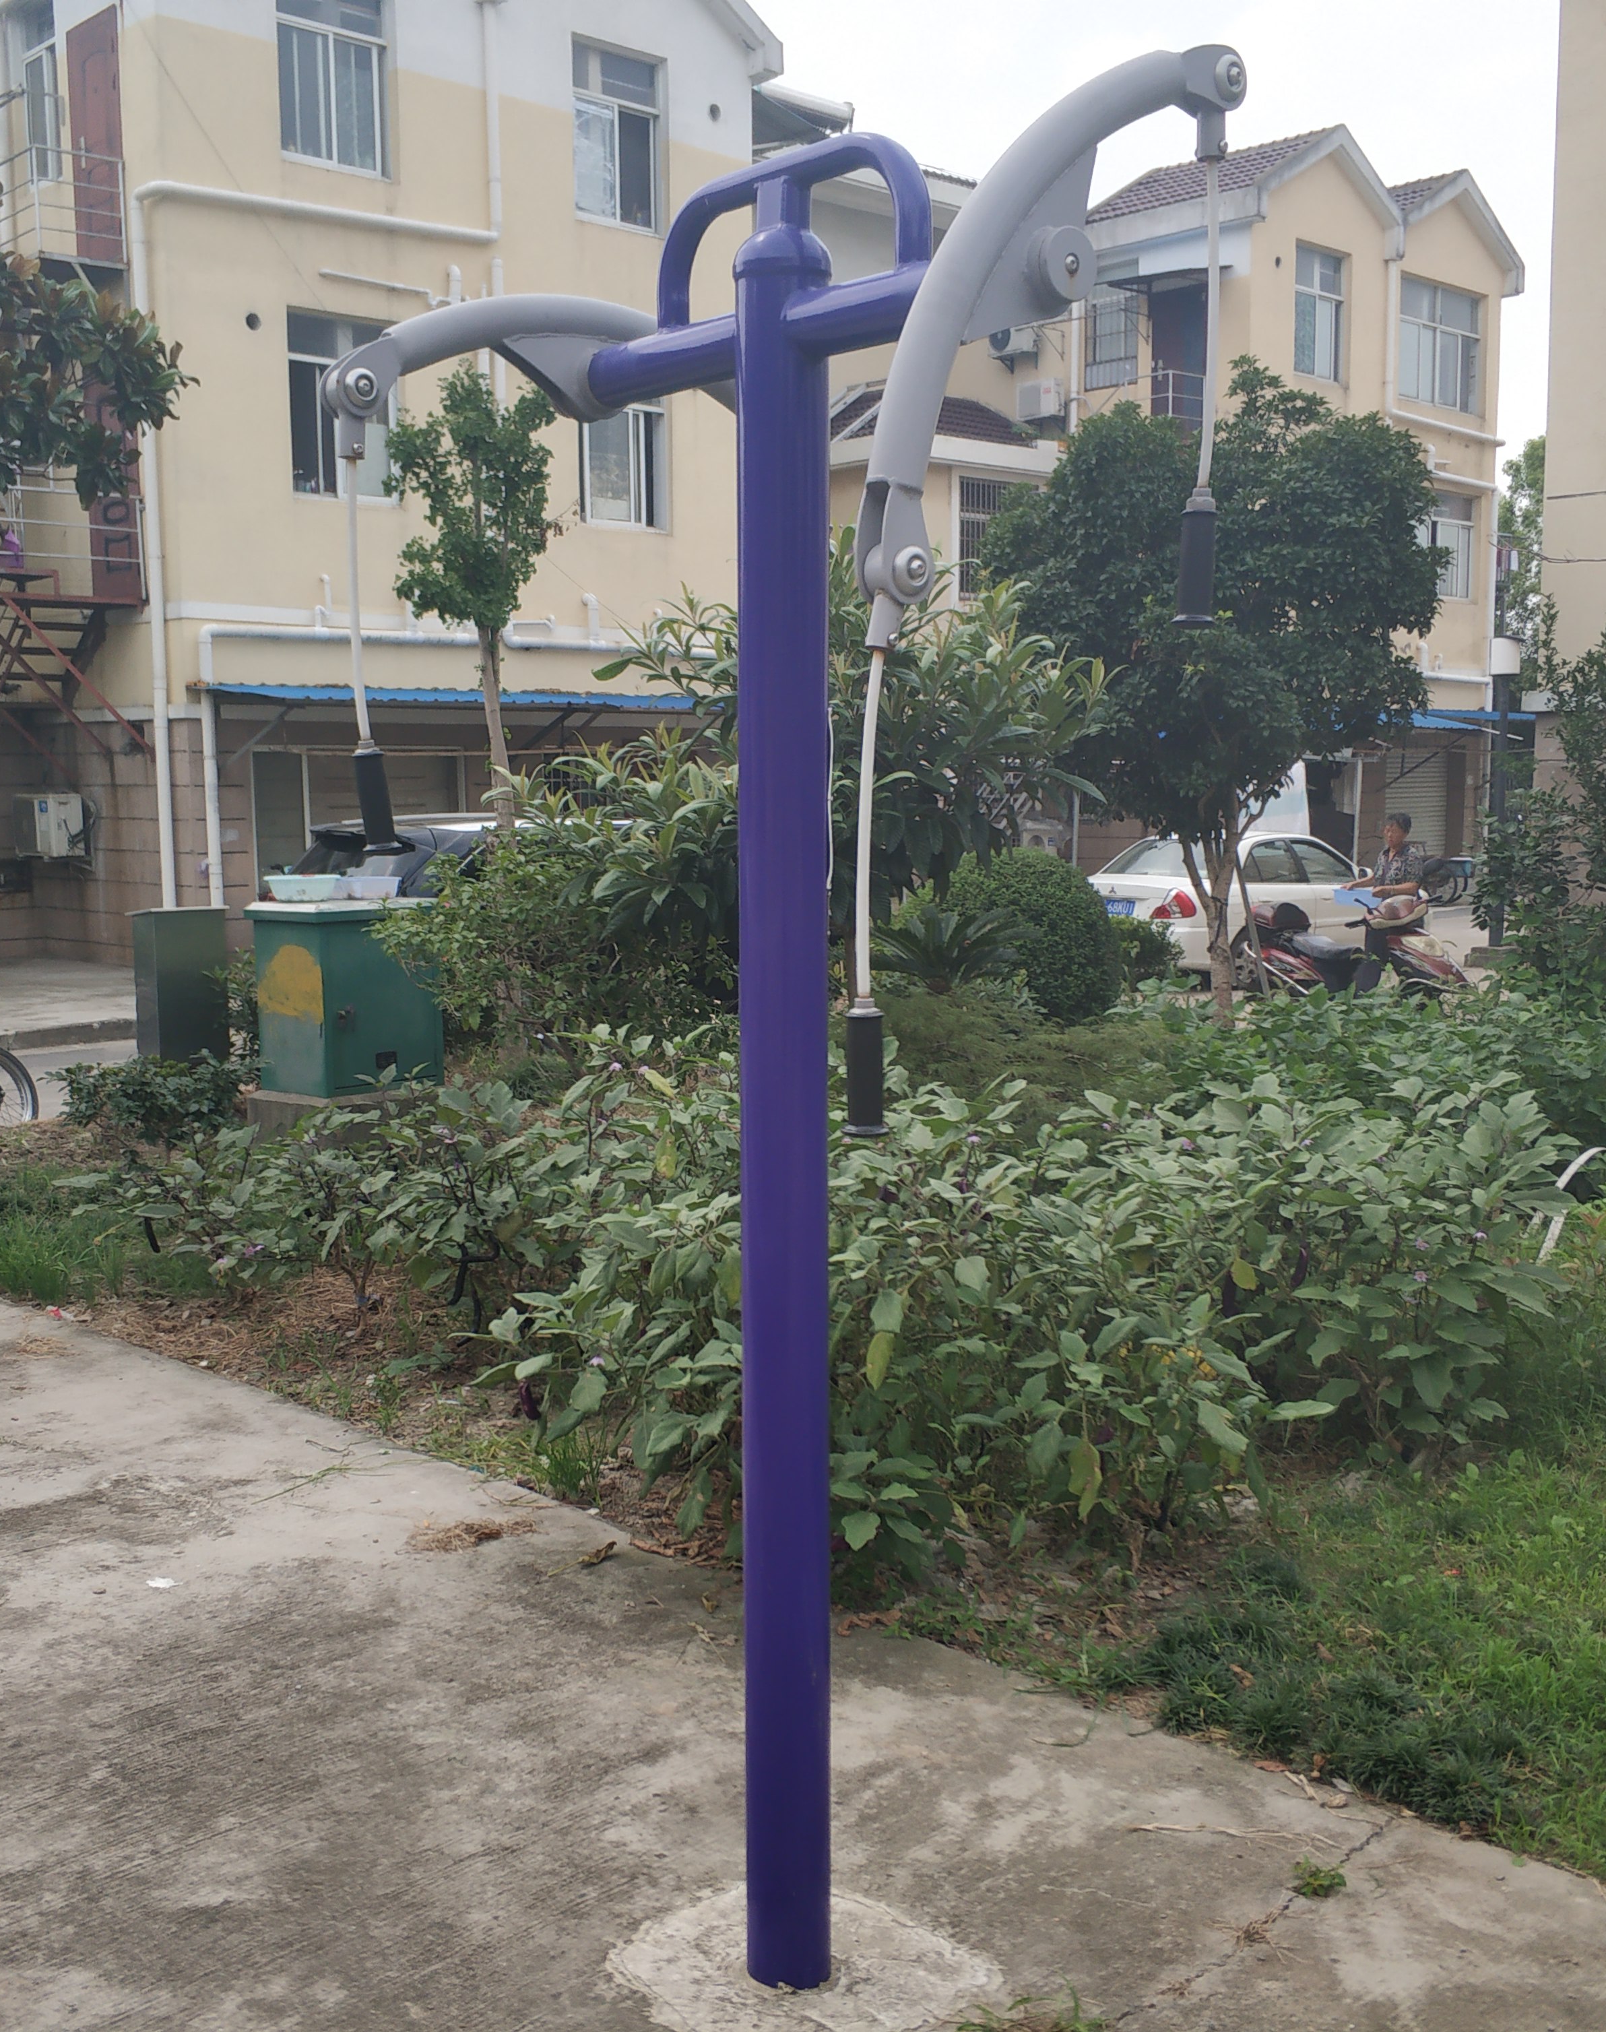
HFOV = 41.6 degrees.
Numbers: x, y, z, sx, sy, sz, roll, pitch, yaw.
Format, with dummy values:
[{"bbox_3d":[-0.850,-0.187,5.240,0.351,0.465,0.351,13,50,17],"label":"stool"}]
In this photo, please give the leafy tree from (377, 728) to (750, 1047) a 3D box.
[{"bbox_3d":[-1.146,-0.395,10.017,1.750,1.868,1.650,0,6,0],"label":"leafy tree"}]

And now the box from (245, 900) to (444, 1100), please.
[{"bbox_3d":[-2.433,-0.114,11.336,0.622,0.969,0.823,5,8,40],"label":"box"}]

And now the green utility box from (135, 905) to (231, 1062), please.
[{"bbox_3d":[-3.430,-0.071,11.772,0.440,1.040,0.420,-5,8,-36],"label":"green utility box"}]

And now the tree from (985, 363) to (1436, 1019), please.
[{"bbox_3d":[2.601,-1.968,13.563,2.878,4.293,2.734,-1,7,0],"label":"tree"}]

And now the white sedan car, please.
[{"bbox_3d":[4.290,-1.120,21.054,1.700,1.430,4.430,5,8,40],"label":"white sedan car"}]

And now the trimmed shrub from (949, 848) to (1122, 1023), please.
[{"bbox_3d":[1.485,-0.485,13.536,1.111,1.173,1.111,-1,7,0],"label":"trimmed shrub"}]

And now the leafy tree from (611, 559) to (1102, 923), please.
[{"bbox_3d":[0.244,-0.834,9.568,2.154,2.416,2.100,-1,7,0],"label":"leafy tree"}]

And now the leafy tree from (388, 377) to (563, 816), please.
[{"bbox_3d":[-1.900,-1.627,12.394,1.050,4.259,1.050,0,6,0],"label":"leafy tree"}]

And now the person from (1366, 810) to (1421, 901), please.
[{"bbox_3d":[4.971,-0.903,17.814,0.420,1.690,0.520,-5,8,-38],"label":"person"}]

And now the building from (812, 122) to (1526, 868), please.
[{"bbox_3d":[4.110,-8.021,35.627,12.074,11.739,9.500,-6,8,-41],"label":"building"}]

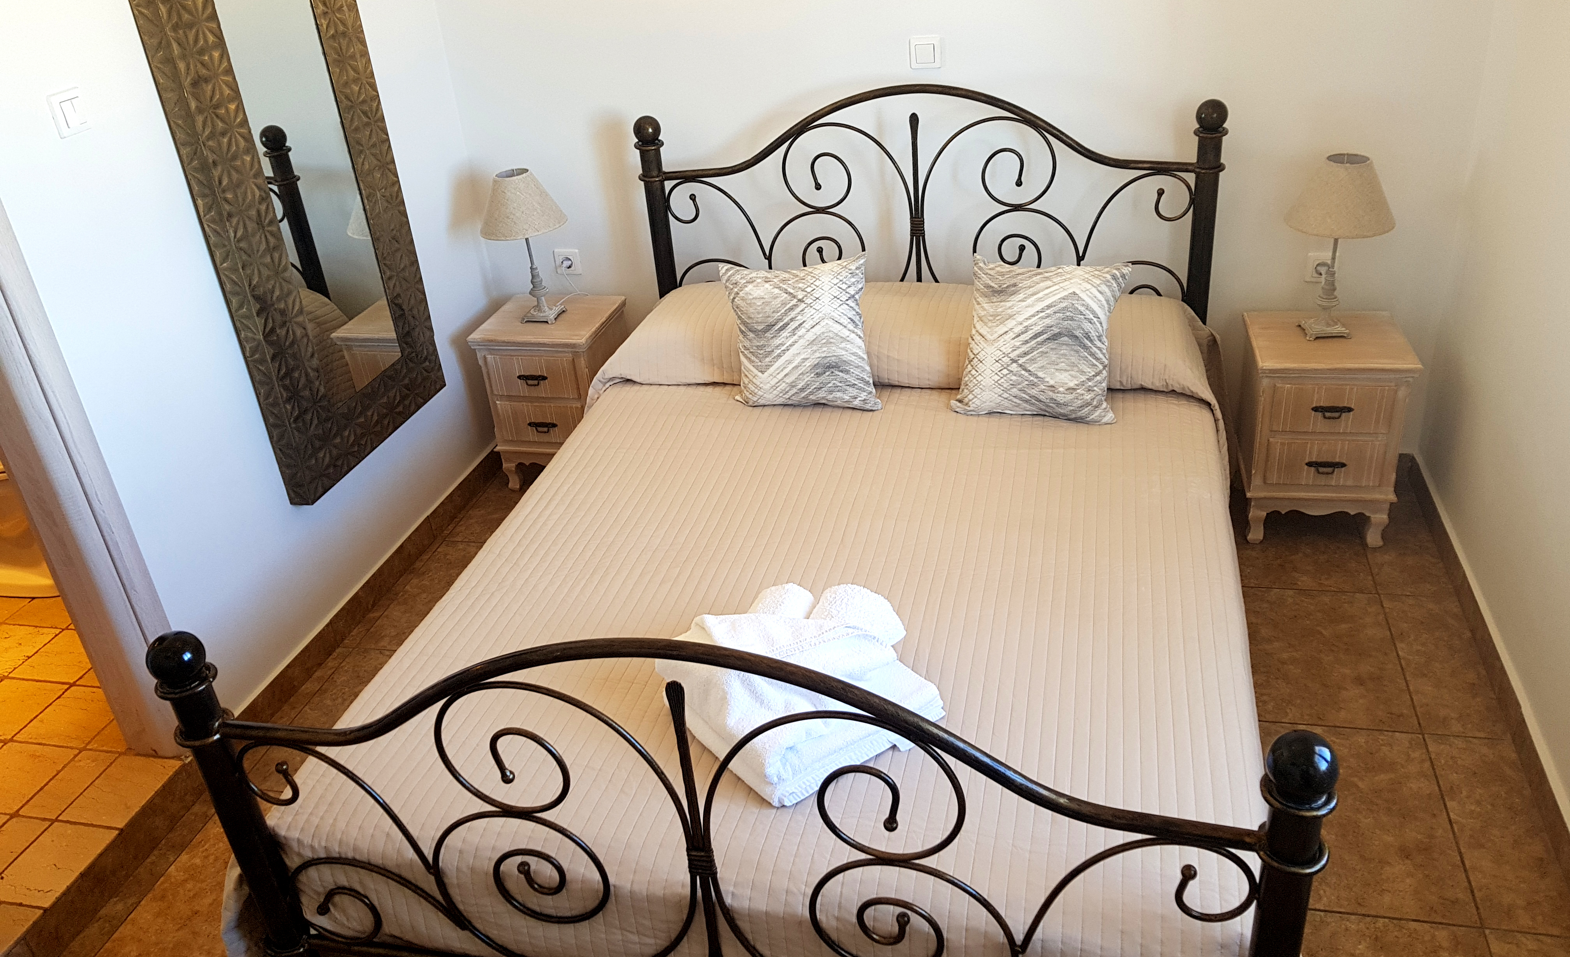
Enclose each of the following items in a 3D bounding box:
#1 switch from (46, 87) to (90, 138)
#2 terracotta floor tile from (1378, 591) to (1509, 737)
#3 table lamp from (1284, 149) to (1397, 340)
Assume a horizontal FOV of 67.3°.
[{"bbox_3d":[-1.371,-0.700,2.260,0.012,0.080,0.080,2,30,14],"label":"switch"},{"bbox_3d":[1.487,0.418,2.680,0.170,0.010,0.500,2,30,14],"label":"terracotta floor tile"},{"bbox_3d":[1.369,-0.574,2.931,0.252,0.442,0.252,2,30,14],"label":"table lamp"}]

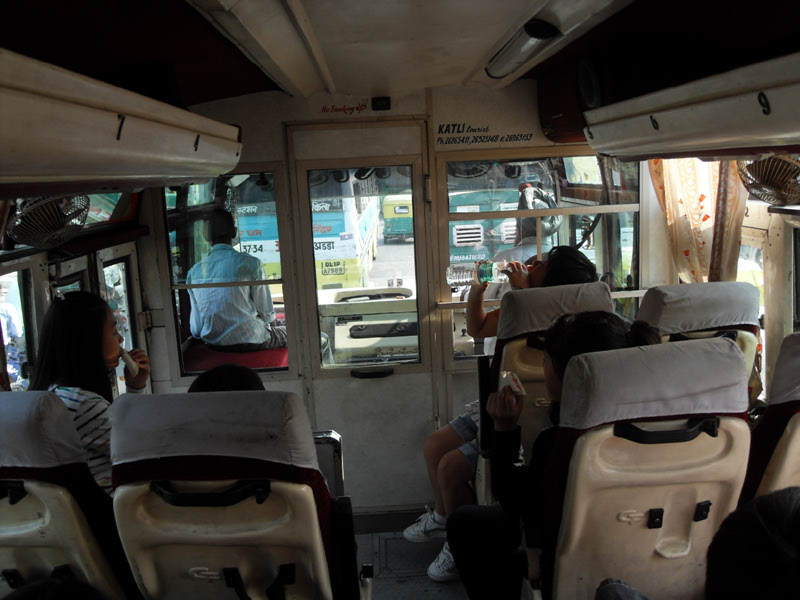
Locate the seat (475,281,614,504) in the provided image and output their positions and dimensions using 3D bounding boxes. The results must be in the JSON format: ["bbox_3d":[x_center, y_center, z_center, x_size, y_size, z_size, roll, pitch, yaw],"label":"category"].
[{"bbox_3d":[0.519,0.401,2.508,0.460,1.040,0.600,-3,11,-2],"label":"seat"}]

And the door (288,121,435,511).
[{"bbox_3d":[-0.137,0.110,2.789,0.570,1.710,0.060,-3,11,-2],"label":"door"}]

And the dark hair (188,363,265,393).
[{"bbox_3d":[-0.402,0.227,1.505,0.180,0.190,0.210,-3,11,-2],"label":"dark hair"}]

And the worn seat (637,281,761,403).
[{"bbox_3d":[1.014,0.388,2.518,0.450,1.040,0.600,-3,11,-2],"label":"worn seat"}]

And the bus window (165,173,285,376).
[{"bbox_3d":[-0.731,-0.091,2.723,0.460,0.840,0.040,-3,11,-2],"label":"bus window"}]

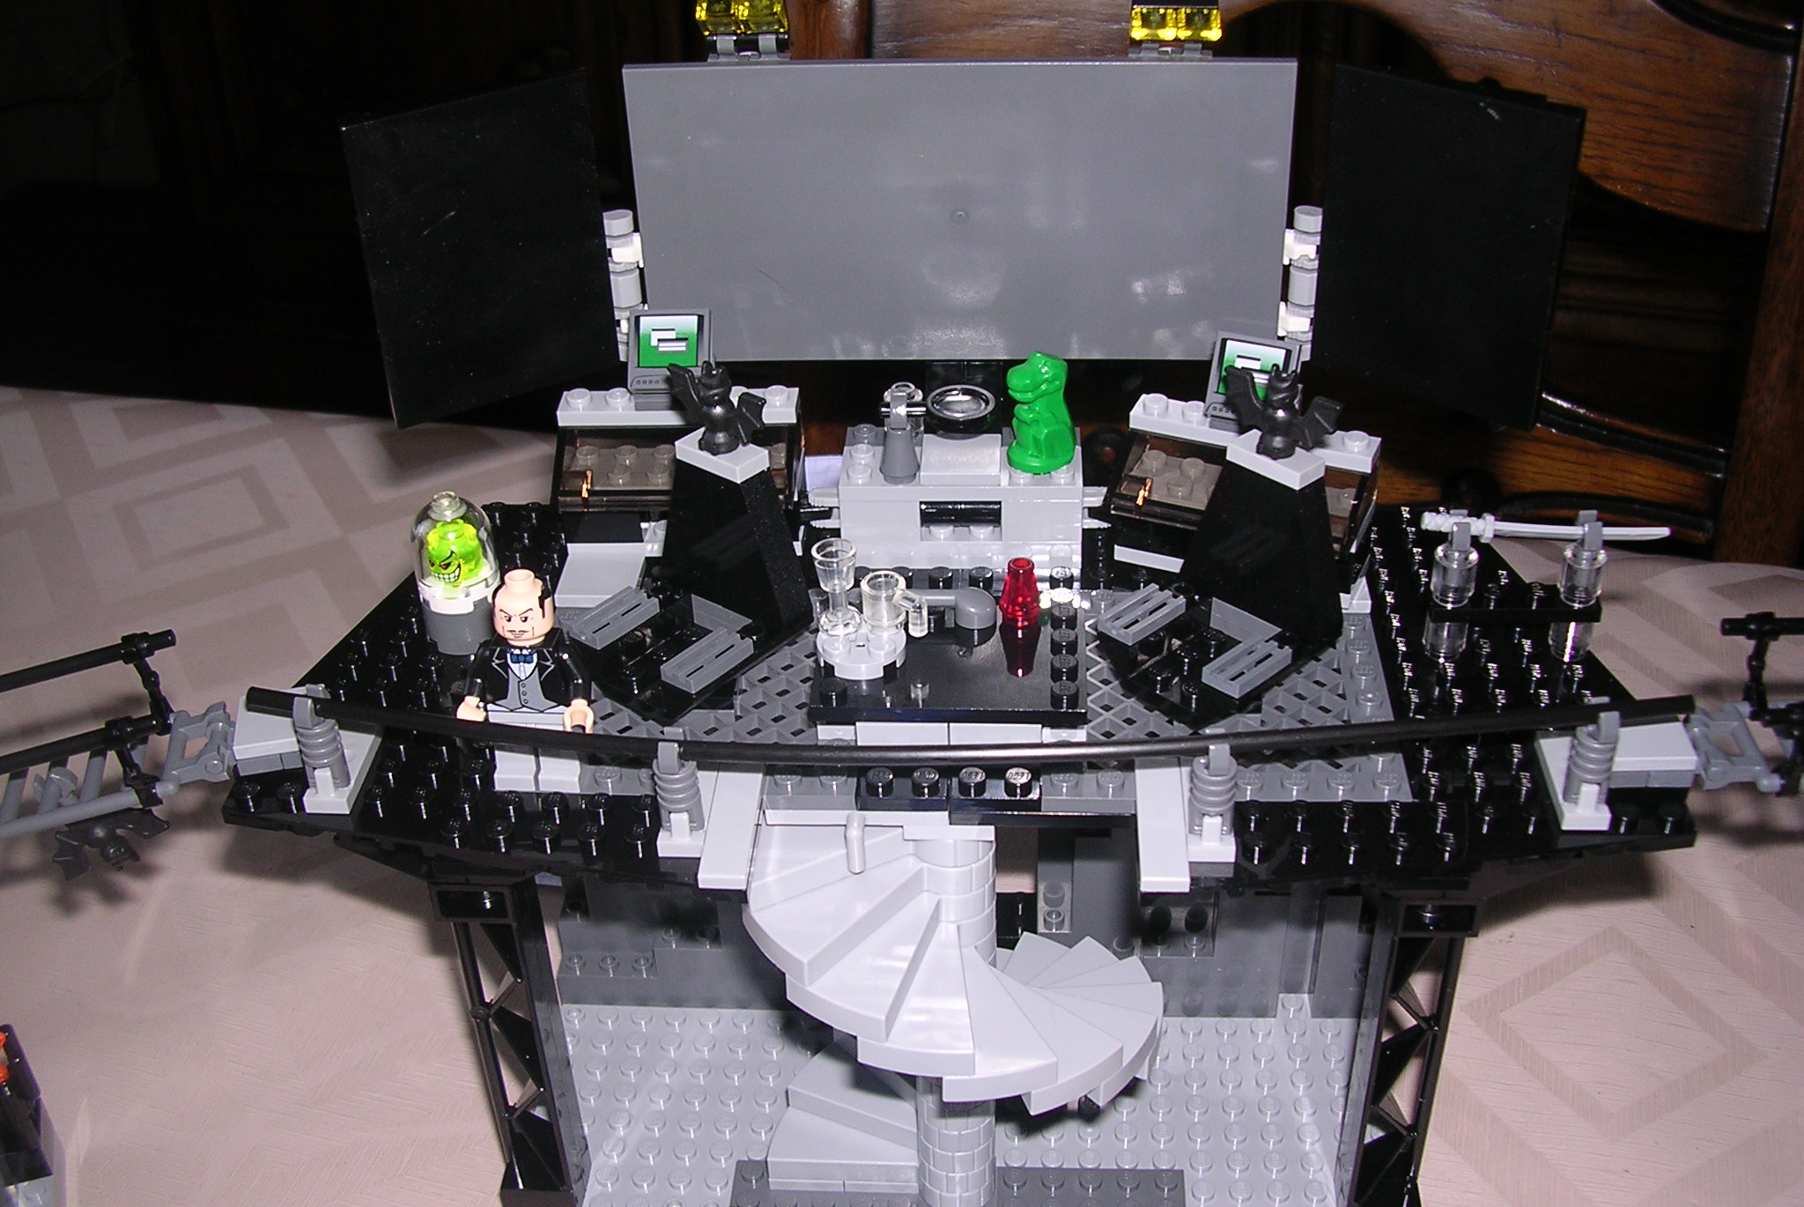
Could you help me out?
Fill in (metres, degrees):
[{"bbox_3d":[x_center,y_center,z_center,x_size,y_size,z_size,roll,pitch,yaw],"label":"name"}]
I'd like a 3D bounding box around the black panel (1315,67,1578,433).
[{"bbox_3d":[0.102,-0.067,0.372,0.048,0.064,0.004,19,39,29],"label":"black panel"}]

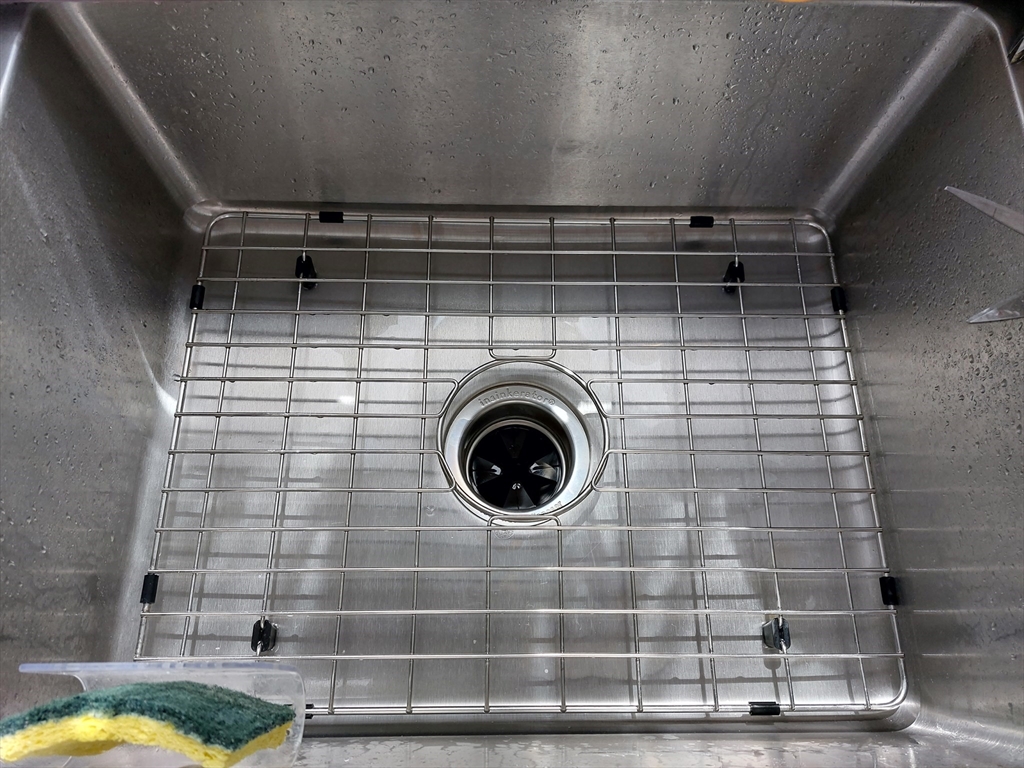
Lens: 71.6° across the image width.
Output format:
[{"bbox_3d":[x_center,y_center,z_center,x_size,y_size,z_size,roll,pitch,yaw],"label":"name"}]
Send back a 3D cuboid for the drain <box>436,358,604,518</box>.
[{"bbox_3d":[0.006,0.057,0.570,0.122,0.060,0.122,0,70,-1],"label":"drain"}]

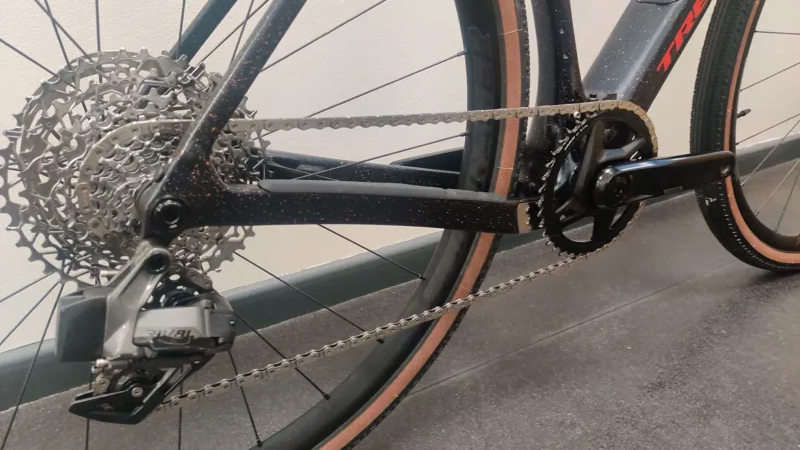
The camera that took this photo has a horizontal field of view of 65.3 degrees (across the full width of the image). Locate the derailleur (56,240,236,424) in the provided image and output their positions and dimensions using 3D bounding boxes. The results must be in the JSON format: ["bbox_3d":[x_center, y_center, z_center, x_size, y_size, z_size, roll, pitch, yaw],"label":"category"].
[{"bbox_3d":[-0.173,0.078,0.432,0.117,0.163,0.064,-14,28,-27],"label":"derailleur"}]

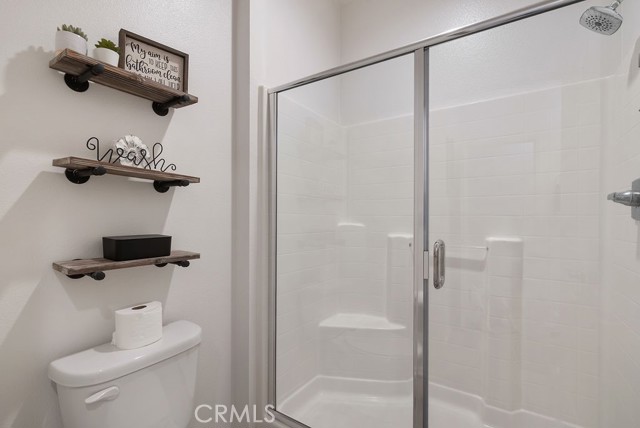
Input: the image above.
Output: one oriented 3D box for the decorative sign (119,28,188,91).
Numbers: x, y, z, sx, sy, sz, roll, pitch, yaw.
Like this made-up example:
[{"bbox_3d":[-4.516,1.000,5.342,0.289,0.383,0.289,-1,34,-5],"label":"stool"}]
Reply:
[{"bbox_3d":[-0.629,-0.565,1.100,0.021,0.182,0.233,3,2,44],"label":"decorative sign"}]

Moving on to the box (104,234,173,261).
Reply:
[{"bbox_3d":[-0.673,0.122,1.061,0.094,0.073,0.190,2,0,34],"label":"box"}]

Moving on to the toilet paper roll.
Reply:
[{"bbox_3d":[-0.660,0.403,1.044,0.142,0.119,0.142,0,0,0],"label":"toilet paper roll"}]

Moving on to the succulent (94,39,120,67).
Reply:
[{"bbox_3d":[-0.717,-0.532,0.956,0.073,0.115,0.073,0,0,34],"label":"succulent"}]

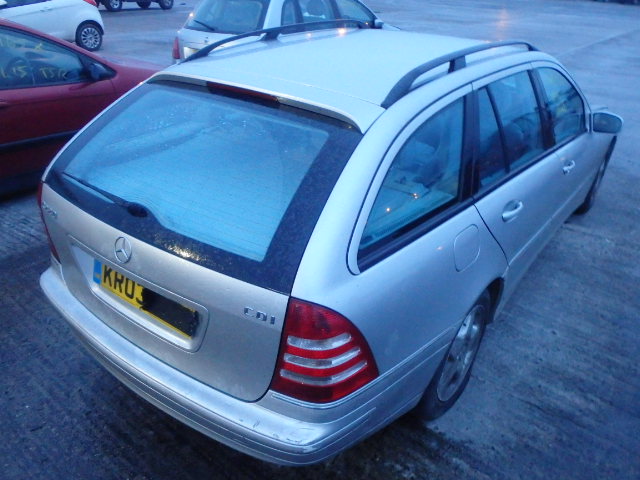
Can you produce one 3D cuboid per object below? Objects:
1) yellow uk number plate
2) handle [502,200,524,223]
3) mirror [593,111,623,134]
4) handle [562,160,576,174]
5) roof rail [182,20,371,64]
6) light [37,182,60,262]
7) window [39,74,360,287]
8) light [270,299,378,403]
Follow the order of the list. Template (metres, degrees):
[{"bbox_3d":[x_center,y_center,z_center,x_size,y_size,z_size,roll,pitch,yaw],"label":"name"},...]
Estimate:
[{"bbox_3d":[-0.602,0.183,1.732,0.520,0.111,0.015,21,20,30],"label":"yellow uk number plate"},{"bbox_3d":[0.809,-0.118,2.157,0.042,0.036,0.200,21,33,30],"label":"handle"},{"bbox_3d":[1.842,-0.759,3.308,0.185,0.138,0.110,21,33,30],"label":"mirror"},{"bbox_3d":[1.400,-0.405,2.889,0.042,0.036,0.200,21,33,30],"label":"handle"},{"bbox_3d":[-0.130,-1.073,2.728,0.055,0.115,1.580,21,32,30],"label":"roof rail"},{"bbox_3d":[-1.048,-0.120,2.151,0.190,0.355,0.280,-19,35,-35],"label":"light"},{"bbox_3d":[-0.437,-0.257,1.729,1.200,0.070,0.600,21,67,30],"label":"window"},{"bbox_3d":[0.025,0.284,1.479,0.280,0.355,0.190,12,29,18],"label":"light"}]

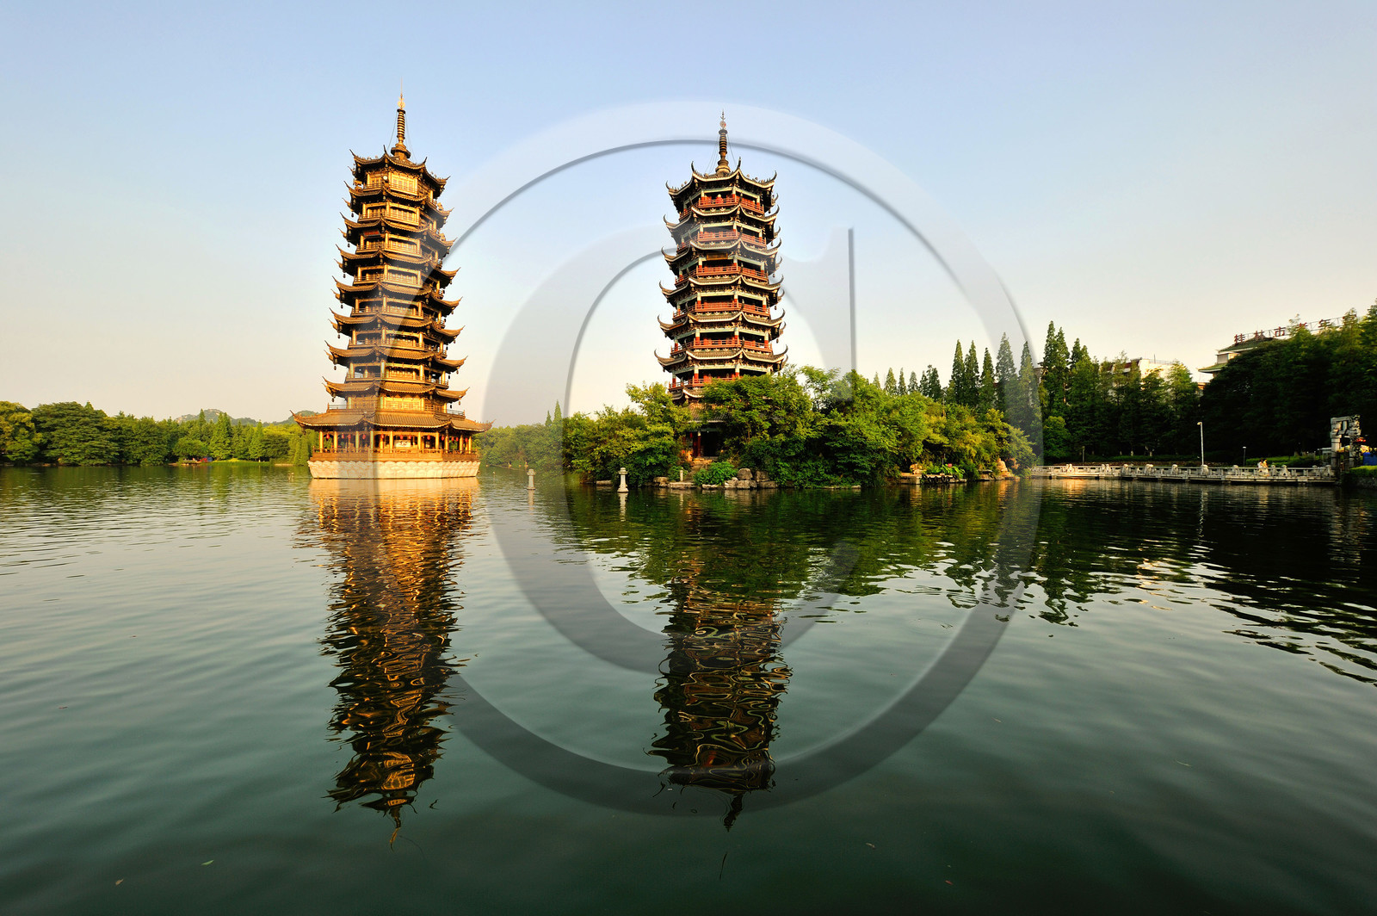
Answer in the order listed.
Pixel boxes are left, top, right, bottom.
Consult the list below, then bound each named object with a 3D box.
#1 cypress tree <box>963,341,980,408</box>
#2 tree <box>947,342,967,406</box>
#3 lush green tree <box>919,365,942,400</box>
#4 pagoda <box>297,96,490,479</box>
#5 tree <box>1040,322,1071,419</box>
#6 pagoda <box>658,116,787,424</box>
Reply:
[{"bbox_3d":[48.750,-10.270,92.000,3.100,19.420,3.100,0,0,0],"label":"cypress tree"},{"bbox_3d":[46.250,-10.270,92.000,3.400,19.420,3.400,0,0,0],"label":"tree"},{"bbox_3d":[50.790,-10.020,112.000,4.600,18.690,4.600,0,0,0],"label":"lush green tree"},{"bbox_3d":[-31.300,-18.600,57.500,18.000,41.200,18.000,0,0,9],"label":"pagoda"},{"bbox_3d":[53.200,-9.900,78.000,4.800,19.900,4.800,0,0,0],"label":"tree"},{"bbox_3d":[3.500,-17.000,53.300,16.300,34.800,16.300,0,0,9],"label":"pagoda"}]

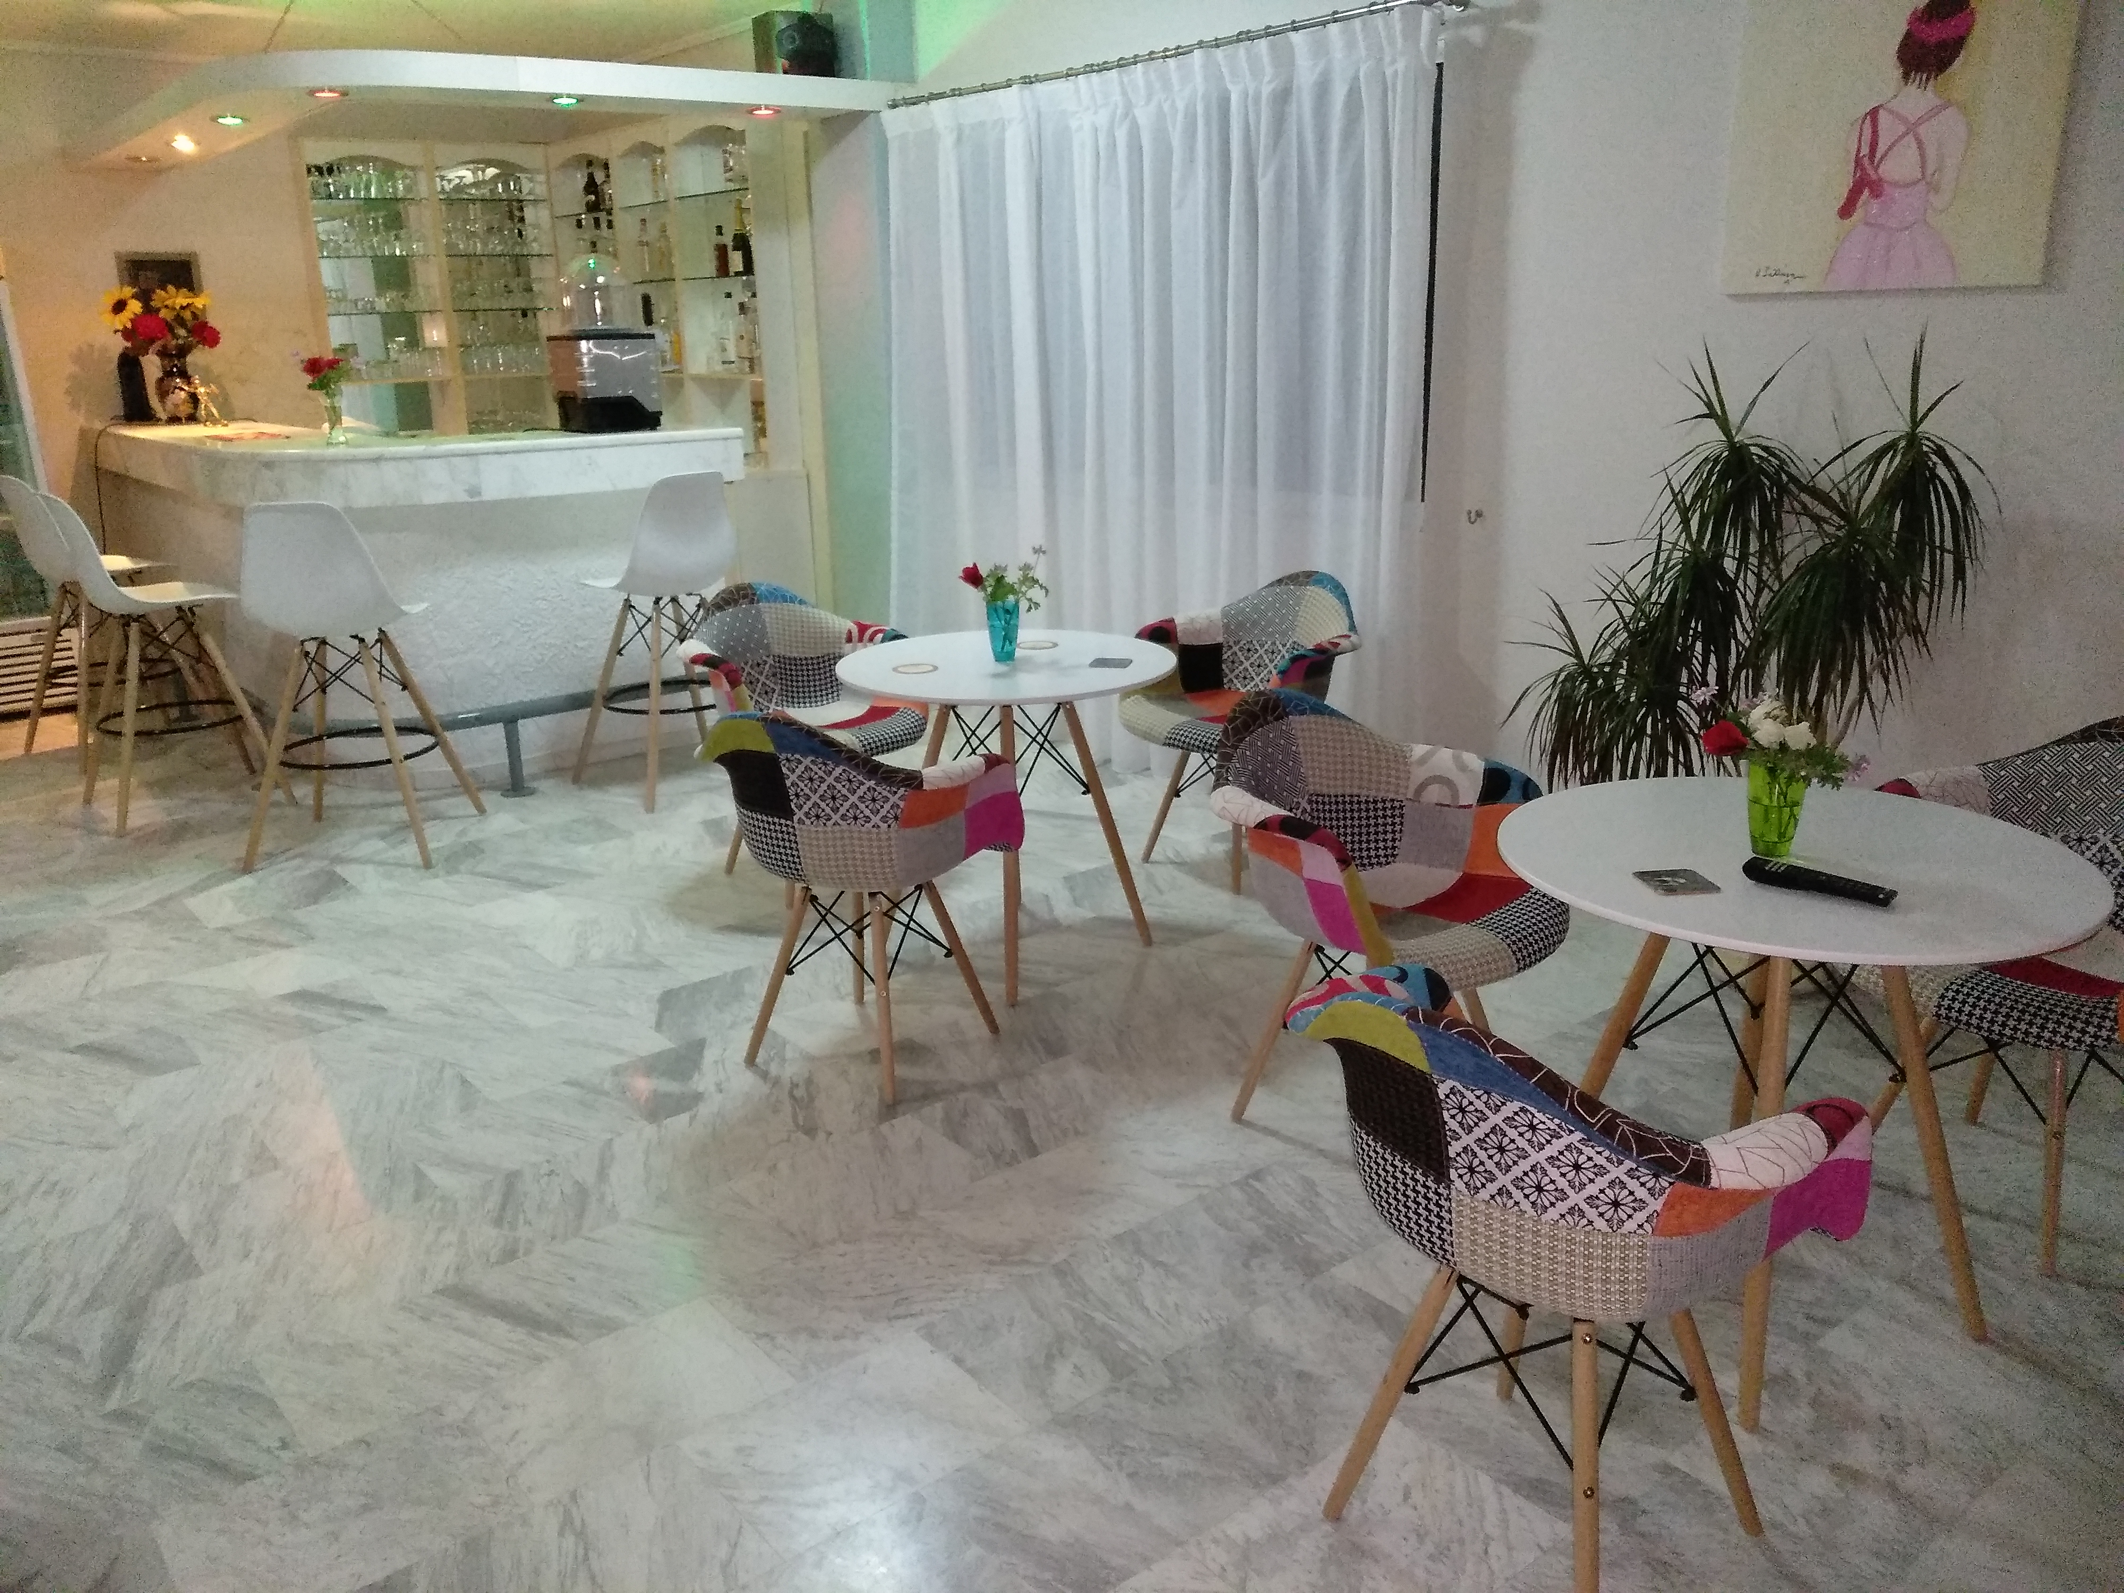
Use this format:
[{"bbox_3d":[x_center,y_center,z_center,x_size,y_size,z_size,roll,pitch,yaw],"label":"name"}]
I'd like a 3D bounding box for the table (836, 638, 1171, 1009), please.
[{"bbox_3d":[-0.126,0.033,3.849,0.800,0.730,0.800,-1,16,0],"label":"table"}]

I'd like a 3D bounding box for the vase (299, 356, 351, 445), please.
[{"bbox_3d":[-2.560,-1.361,5.483,0.155,0.285,0.180,-11,19,-29],"label":"vase"}]

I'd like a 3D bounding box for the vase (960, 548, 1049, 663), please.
[{"bbox_3d":[-0.132,-0.448,3.743,0.205,0.262,0.180,-2,16,0],"label":"vase"}]

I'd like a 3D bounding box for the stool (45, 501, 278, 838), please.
[{"bbox_3d":[-2.968,-0.486,5.267,0.540,1.060,0.530,-14,20,-35],"label":"stool"}]

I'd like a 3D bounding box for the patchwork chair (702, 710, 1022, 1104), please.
[{"bbox_3d":[-0.414,0.158,3.335,0.635,0.810,0.595,8,19,30],"label":"patchwork chair"}]

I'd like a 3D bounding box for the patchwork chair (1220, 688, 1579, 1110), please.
[{"bbox_3d":[0.594,0.241,2.964,0.635,0.810,0.595,-15,21,-38],"label":"patchwork chair"}]

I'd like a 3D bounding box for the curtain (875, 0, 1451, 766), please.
[{"bbox_3d":[0.177,-1.182,5.273,0.140,2.240,2.420,-17,22,-42],"label":"curtain"}]

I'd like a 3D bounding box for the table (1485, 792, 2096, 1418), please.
[{"bbox_3d":[1.053,0.433,2.410,0.800,0.732,0.800,4,17,19],"label":"table"}]

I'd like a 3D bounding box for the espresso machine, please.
[{"bbox_3d":[-1.678,-1.664,5.808,0.290,0.640,0.380,-11,19,-29],"label":"espresso machine"}]

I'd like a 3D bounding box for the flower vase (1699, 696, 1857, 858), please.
[{"bbox_3d":[1.032,-0.035,2.277,0.215,0.235,0.180,6,18,24],"label":"flower vase"}]

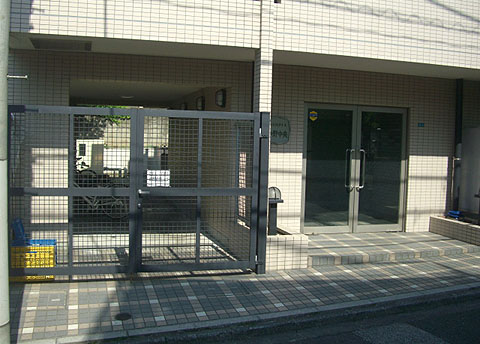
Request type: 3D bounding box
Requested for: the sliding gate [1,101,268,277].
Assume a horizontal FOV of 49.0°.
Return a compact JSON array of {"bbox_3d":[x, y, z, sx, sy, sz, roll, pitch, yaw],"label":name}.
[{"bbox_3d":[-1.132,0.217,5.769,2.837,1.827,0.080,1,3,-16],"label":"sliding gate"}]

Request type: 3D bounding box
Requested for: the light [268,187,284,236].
[{"bbox_3d":[0.427,0.513,6.762,0.220,0.638,0.220,1,3,-16],"label":"light"}]

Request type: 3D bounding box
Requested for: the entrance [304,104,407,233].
[{"bbox_3d":[1.804,-0.036,8.105,1.803,1.992,0.160,1,3,-16],"label":"entrance"}]

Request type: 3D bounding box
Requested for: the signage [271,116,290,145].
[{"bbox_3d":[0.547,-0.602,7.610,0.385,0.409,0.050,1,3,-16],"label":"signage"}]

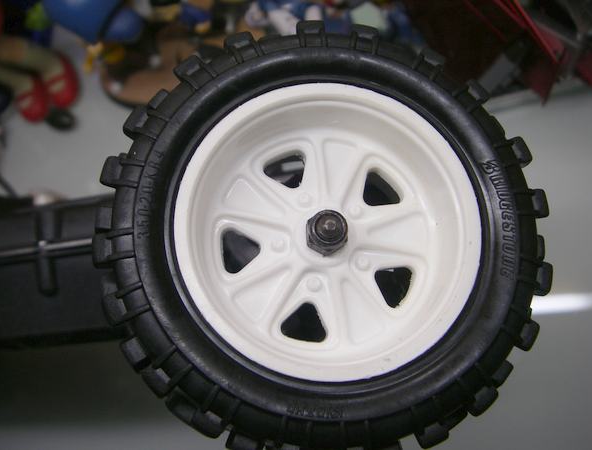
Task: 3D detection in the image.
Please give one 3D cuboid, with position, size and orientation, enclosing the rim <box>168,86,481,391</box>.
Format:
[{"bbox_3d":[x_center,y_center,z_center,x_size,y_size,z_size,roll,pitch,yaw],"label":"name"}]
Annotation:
[{"bbox_3d":[0.005,0.003,0.129,0.055,0.025,0.055,0,75,-5],"label":"rim"}]

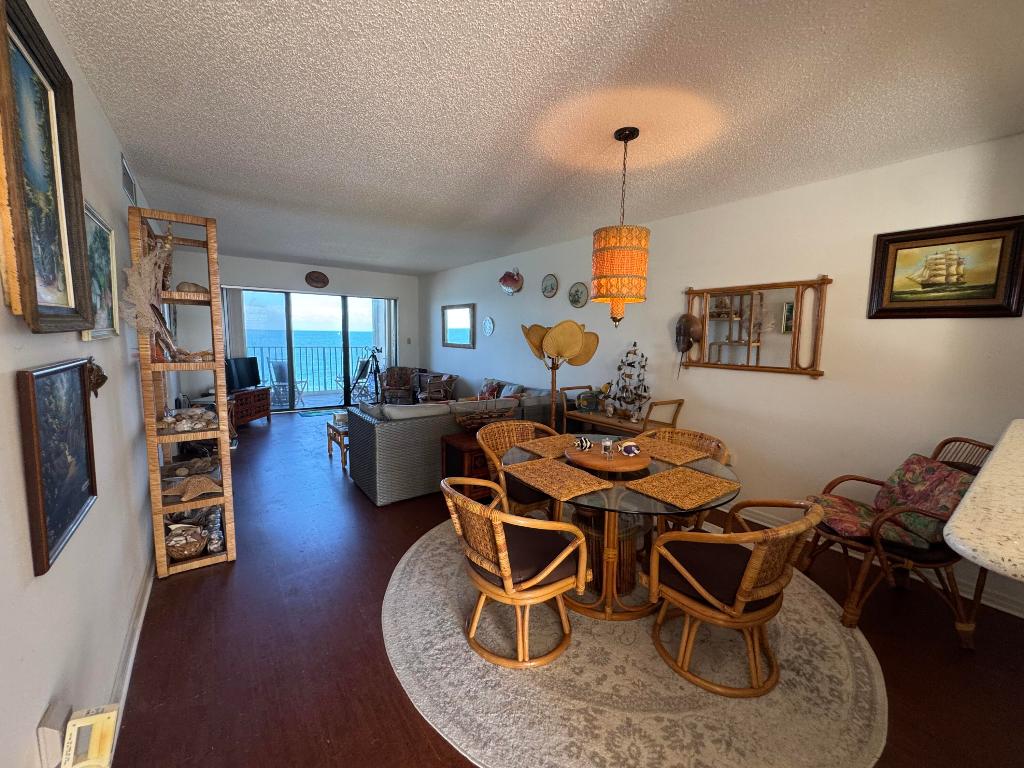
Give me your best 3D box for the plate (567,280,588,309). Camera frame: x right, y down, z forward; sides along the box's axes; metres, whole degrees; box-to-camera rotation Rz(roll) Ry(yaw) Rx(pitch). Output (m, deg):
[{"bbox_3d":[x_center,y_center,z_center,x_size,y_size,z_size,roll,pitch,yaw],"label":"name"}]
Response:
[{"bbox_3d":[0.749,-0.984,4.604,0.025,0.287,0.292,-3,8,-36],"label":"plate"}]

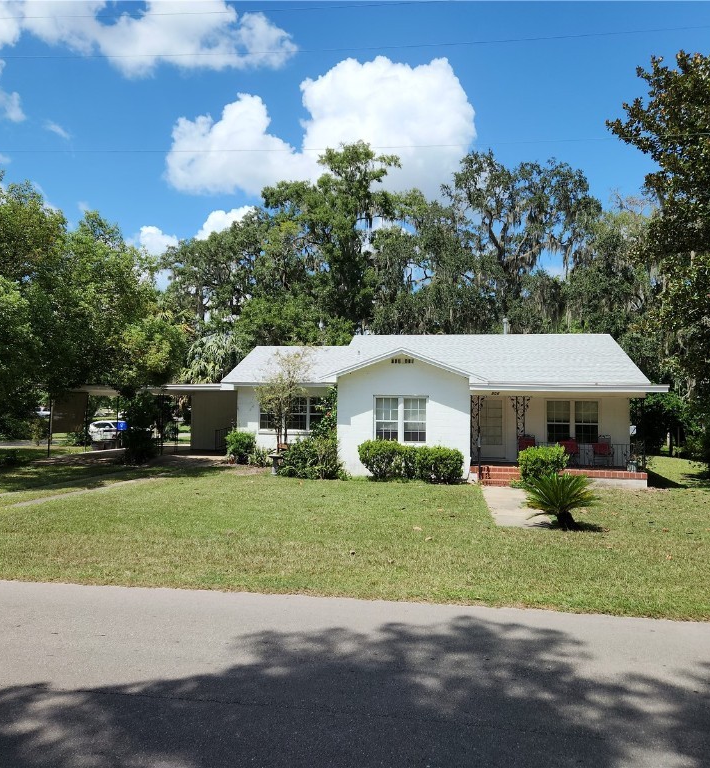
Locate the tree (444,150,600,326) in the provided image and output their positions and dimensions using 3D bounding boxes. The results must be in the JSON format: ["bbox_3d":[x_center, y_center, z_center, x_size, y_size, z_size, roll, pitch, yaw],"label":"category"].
[{"bbox_3d":[10.083,-5.171,41.331,9.500,17.900,9.200,0,-3,7],"label":"tree"}]

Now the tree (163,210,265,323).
[{"bbox_3d":[-9.045,-3.818,44.269,7.300,14.800,7.300,0,-3,7],"label":"tree"}]

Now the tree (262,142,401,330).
[{"bbox_3d":[-1.364,-5.501,41.343,8.700,18.200,8.700,0,-3,7],"label":"tree"}]

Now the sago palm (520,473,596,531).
[{"bbox_3d":[3.524,1.951,11.636,1.300,0.980,1.250,0,-3,7],"label":"sago palm"}]

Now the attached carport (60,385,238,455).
[{"bbox_3d":[-6.671,1.372,24.456,6.700,2.450,5.800,0,-3,7],"label":"attached carport"}]

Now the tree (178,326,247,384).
[{"bbox_3d":[-6.438,0.143,31.058,4.200,5.700,4.000,0,-3,7],"label":"tree"}]

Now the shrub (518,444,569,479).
[{"bbox_3d":[5.172,2.187,18.641,1.420,1.120,1.300,0,-3,7],"label":"shrub"}]

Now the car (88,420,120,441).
[{"bbox_3d":[-15.783,3.219,44.942,4.600,1.650,1.850,2,-3,-32],"label":"car"}]

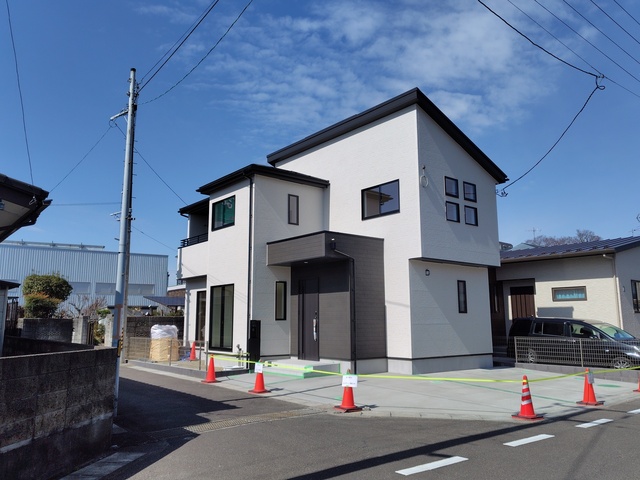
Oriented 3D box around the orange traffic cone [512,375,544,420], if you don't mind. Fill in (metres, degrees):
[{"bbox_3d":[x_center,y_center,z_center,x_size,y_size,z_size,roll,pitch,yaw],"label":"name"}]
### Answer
[{"bbox_3d":[3.453,2.627,7.100,0.390,0.700,0.390,-8,-12,39],"label":"orange traffic cone"}]

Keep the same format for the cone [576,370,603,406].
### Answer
[{"bbox_3d":[5.352,2.917,8.450,0.390,0.700,0.390,-8,-12,39],"label":"cone"}]

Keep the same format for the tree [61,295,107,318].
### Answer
[{"bbox_3d":[-11.631,4.223,21.000,2.100,2.800,2.000,0,-9,0],"label":"tree"}]

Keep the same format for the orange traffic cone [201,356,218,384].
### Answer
[{"bbox_3d":[-2.832,3.370,11.150,0.390,0.700,0.390,-2,-10,15],"label":"orange traffic cone"}]

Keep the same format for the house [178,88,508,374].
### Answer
[{"bbox_3d":[0.029,0.410,16.825,7.300,8.600,11.100,7,-12,-36],"label":"house"}]

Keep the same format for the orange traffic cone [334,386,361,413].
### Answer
[{"bbox_3d":[0.536,2.739,7.800,0.390,0.700,0.390,-8,-12,39],"label":"orange traffic cone"}]

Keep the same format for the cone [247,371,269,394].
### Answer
[{"bbox_3d":[-1.334,3.082,9.600,0.390,0.700,0.390,-2,-10,15],"label":"cone"}]

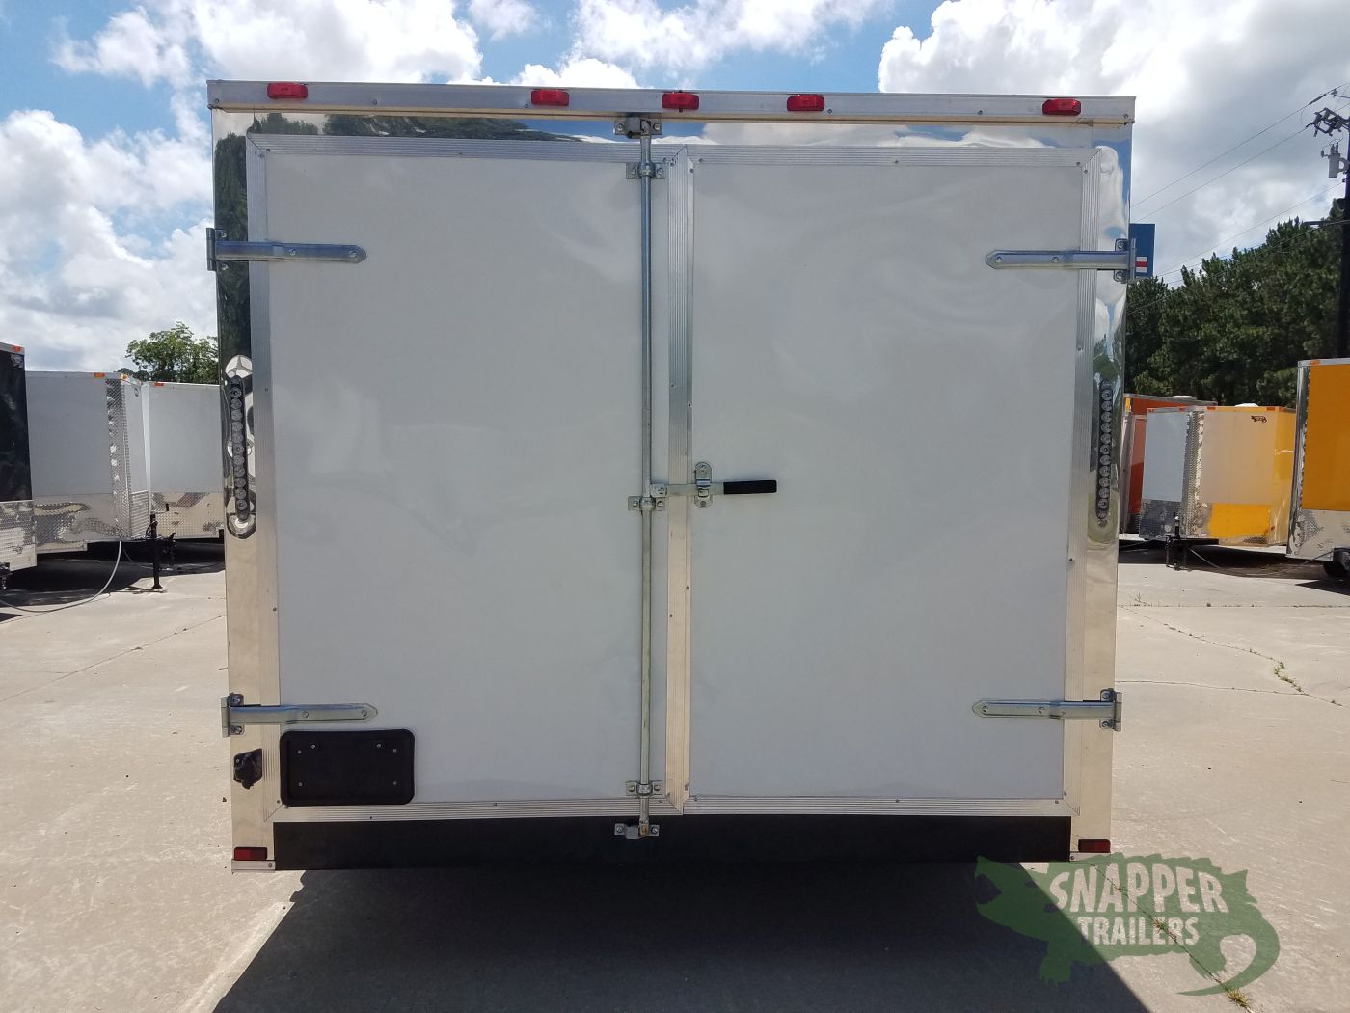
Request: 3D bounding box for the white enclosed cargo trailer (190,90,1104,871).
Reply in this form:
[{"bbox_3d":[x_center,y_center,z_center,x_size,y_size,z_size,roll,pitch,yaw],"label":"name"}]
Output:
[{"bbox_3d":[-0.090,-0.059,5.922,2.590,2.606,6.000,0,4,-2],"label":"white enclosed cargo trailer"}]

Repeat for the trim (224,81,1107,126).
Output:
[{"bbox_3d":[0.014,-1.107,2.800,2.560,0.078,0.060,0,4,-2],"label":"trim"}]

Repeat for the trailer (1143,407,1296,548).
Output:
[{"bbox_3d":[9.090,-0.417,16.051,4.600,2.184,1.950,-3,4,-40],"label":"trailer"}]

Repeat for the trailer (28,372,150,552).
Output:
[{"bbox_3d":[-8.507,-0.452,13.331,4.900,2.421,2.100,2,4,31],"label":"trailer"}]

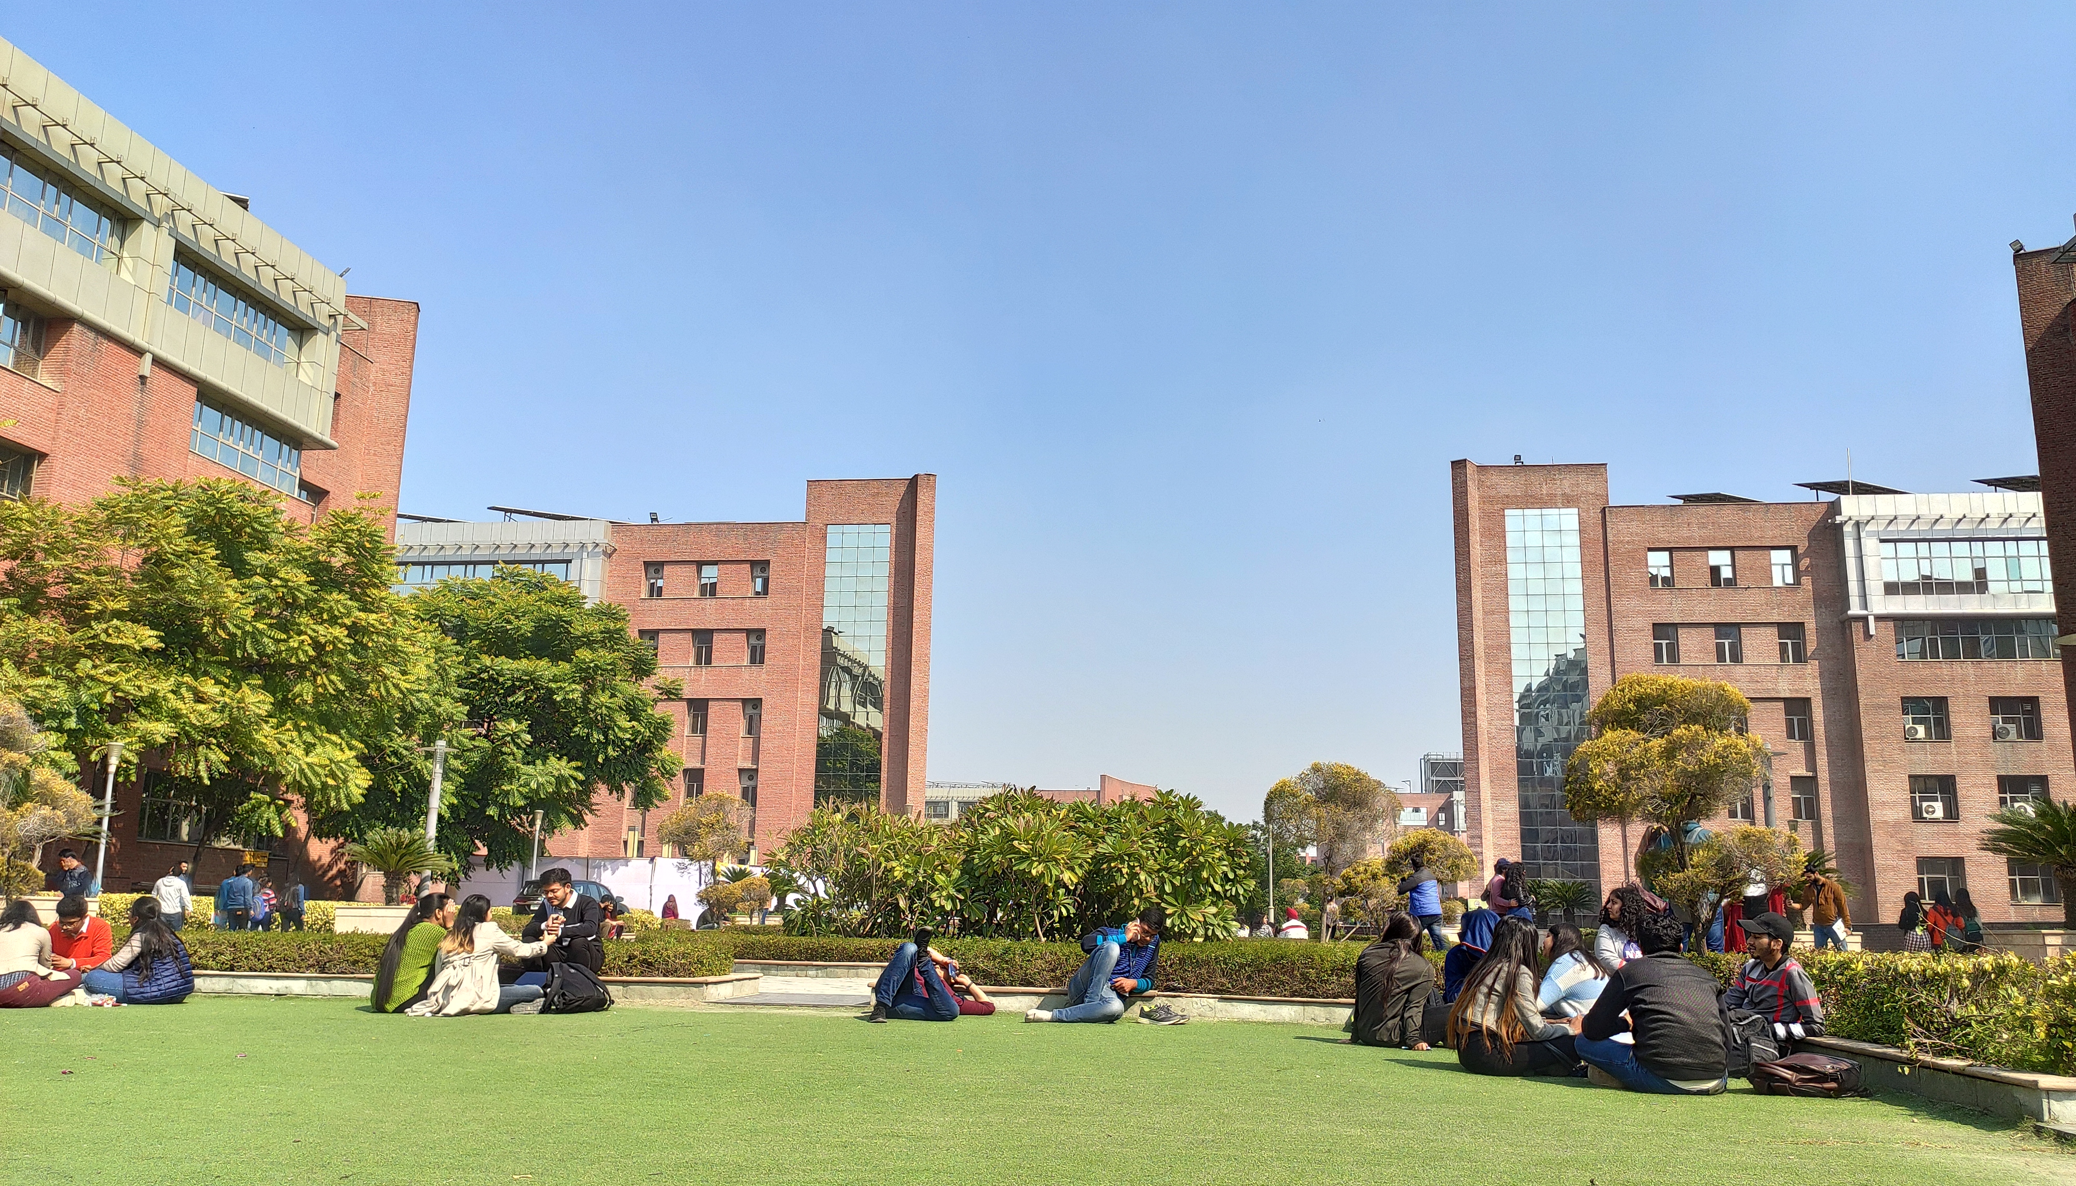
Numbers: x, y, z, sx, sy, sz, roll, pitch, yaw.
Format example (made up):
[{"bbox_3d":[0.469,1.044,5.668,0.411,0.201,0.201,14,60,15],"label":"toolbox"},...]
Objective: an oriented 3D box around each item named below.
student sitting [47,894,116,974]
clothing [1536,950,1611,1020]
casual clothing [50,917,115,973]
[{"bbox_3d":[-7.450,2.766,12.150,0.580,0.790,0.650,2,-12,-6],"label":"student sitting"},{"bbox_3d":[2.838,2.112,8.229,0.420,0.470,0.420,-2,-11,12],"label":"clothing"},{"bbox_3d":[-6.992,2.582,11.422,0.456,0.437,0.361,3,-11,-12],"label":"casual clothing"}]

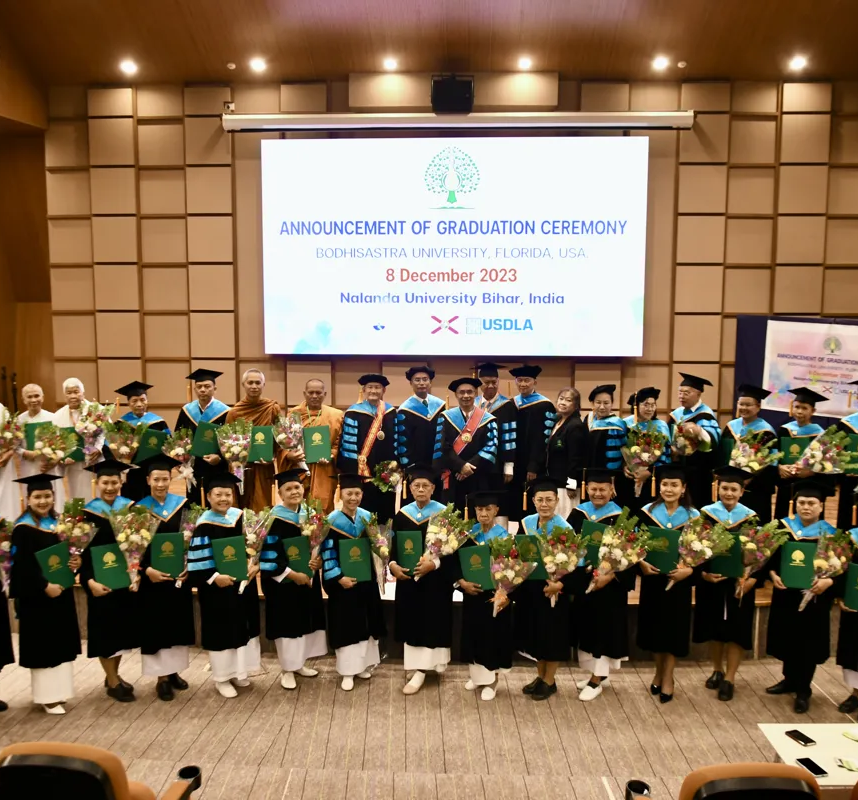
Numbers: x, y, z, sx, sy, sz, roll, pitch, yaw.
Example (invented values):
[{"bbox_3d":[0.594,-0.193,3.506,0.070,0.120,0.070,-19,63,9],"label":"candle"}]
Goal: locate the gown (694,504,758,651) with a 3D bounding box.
[{"bbox_3d":[2.168,1.267,6.600,0.500,1.065,0.400,2,7,15],"label":"gown"}]

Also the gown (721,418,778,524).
[{"bbox_3d":[2.750,0.639,7.696,0.500,0.978,0.360,5,8,35],"label":"gown"}]

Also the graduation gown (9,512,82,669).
[{"bbox_3d":[-2.647,1.301,6.238,0.480,1.023,0.390,-3,7,-26],"label":"graduation gown"}]

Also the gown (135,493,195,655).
[{"bbox_3d":[-1.901,1.322,6.517,0.470,1.271,0.380,-2,7,-19],"label":"gown"}]

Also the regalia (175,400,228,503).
[{"bbox_3d":[-1.976,0.558,7.919,0.540,1.150,0.400,-1,7,-9],"label":"regalia"}]

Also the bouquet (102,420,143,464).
[{"bbox_3d":[-2.613,0.372,7.696,0.350,0.480,0.260,-2,15,-19],"label":"bouquet"}]

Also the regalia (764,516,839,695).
[{"bbox_3d":[2.622,1.421,6.342,0.487,1.182,0.400,4,8,30],"label":"regalia"}]

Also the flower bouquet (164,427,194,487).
[{"bbox_3d":[-2.112,0.496,7.633,0.270,0.480,0.220,-12,9,-4],"label":"flower bouquet"}]

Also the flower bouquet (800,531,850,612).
[{"bbox_3d":[2.690,1.169,6.162,0.280,0.547,0.220,20,8,23],"label":"flower bouquet"}]

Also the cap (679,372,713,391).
[{"bbox_3d":[2.285,-0.159,7.715,0.270,0.150,0.280,17,8,38],"label":"cap"}]

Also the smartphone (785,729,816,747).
[{"bbox_3d":[2.047,1.860,4.950,0.073,0.010,0.152,-2,7,-18],"label":"smartphone"}]

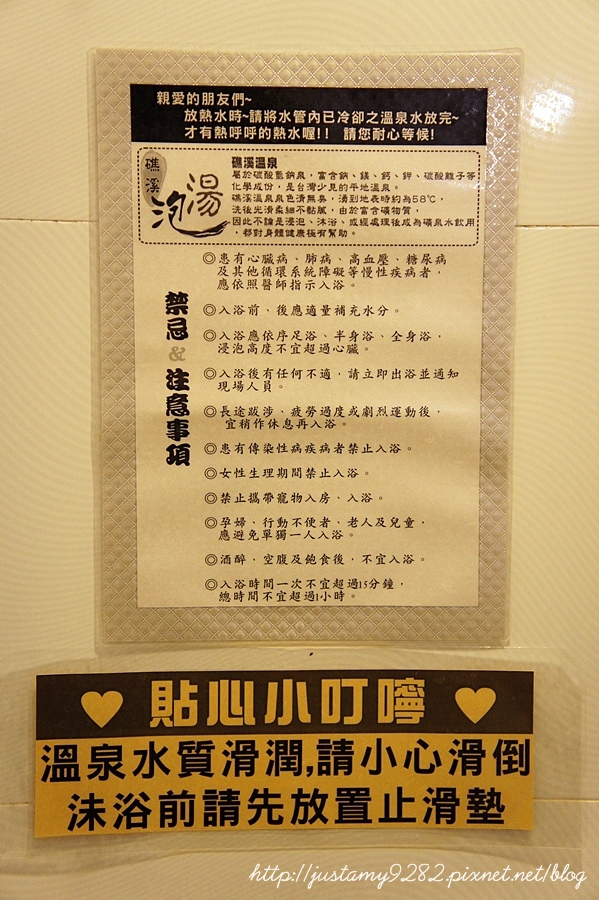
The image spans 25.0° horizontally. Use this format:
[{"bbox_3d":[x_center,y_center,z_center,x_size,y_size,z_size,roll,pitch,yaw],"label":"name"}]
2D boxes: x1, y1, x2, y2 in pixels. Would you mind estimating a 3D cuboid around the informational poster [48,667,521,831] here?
[{"bbox_3d":[-0.007,0.159,0.703,0.260,0.086,0.003,0,7,-2],"label":"informational poster"}]

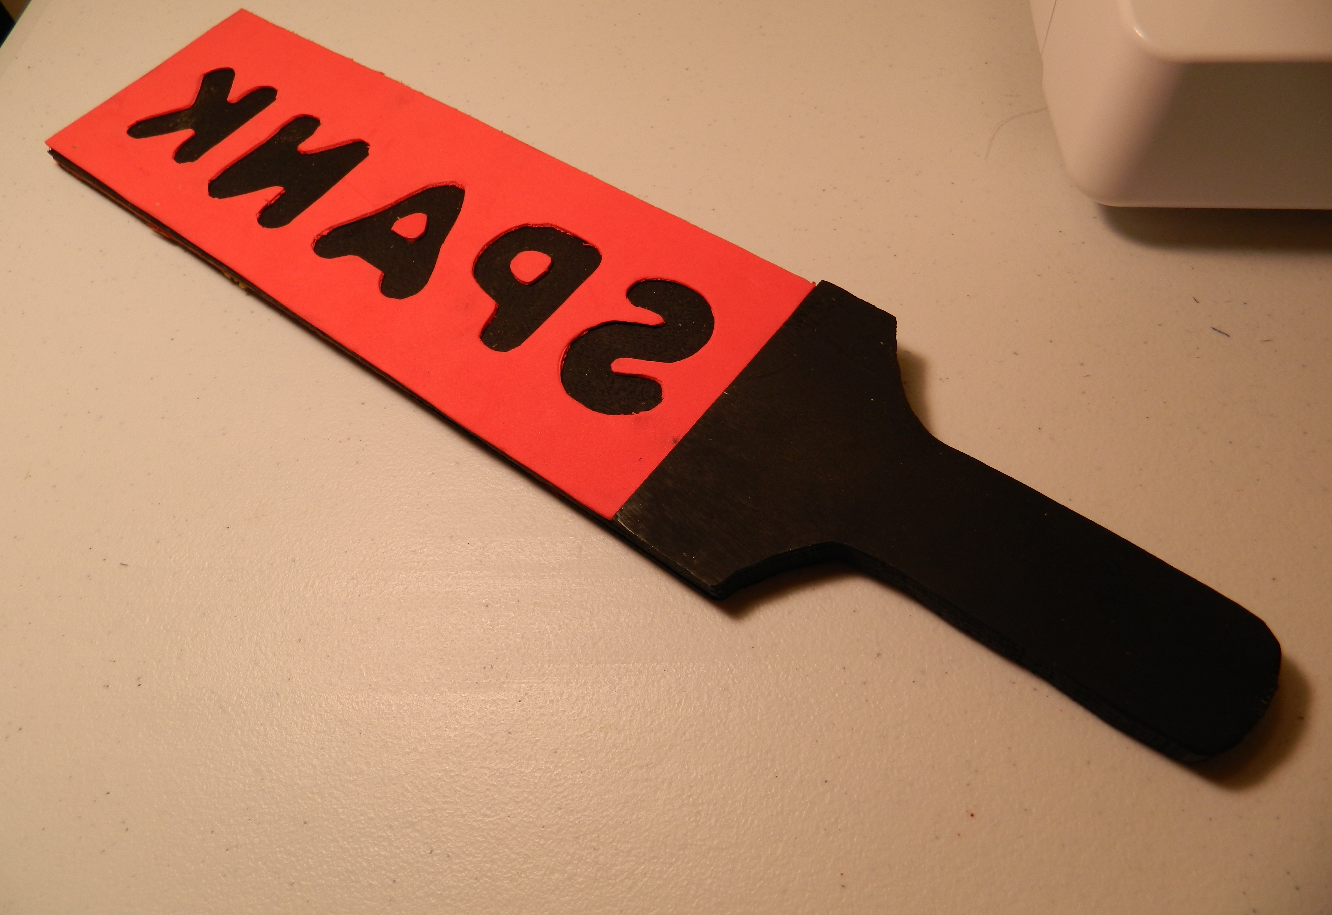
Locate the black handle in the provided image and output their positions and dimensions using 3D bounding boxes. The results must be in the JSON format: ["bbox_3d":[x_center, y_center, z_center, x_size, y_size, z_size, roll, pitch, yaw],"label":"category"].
[{"bbox_3d":[0.070,0.020,0.231,0.140,0.011,0.093,31,67,24],"label":"black handle"}]

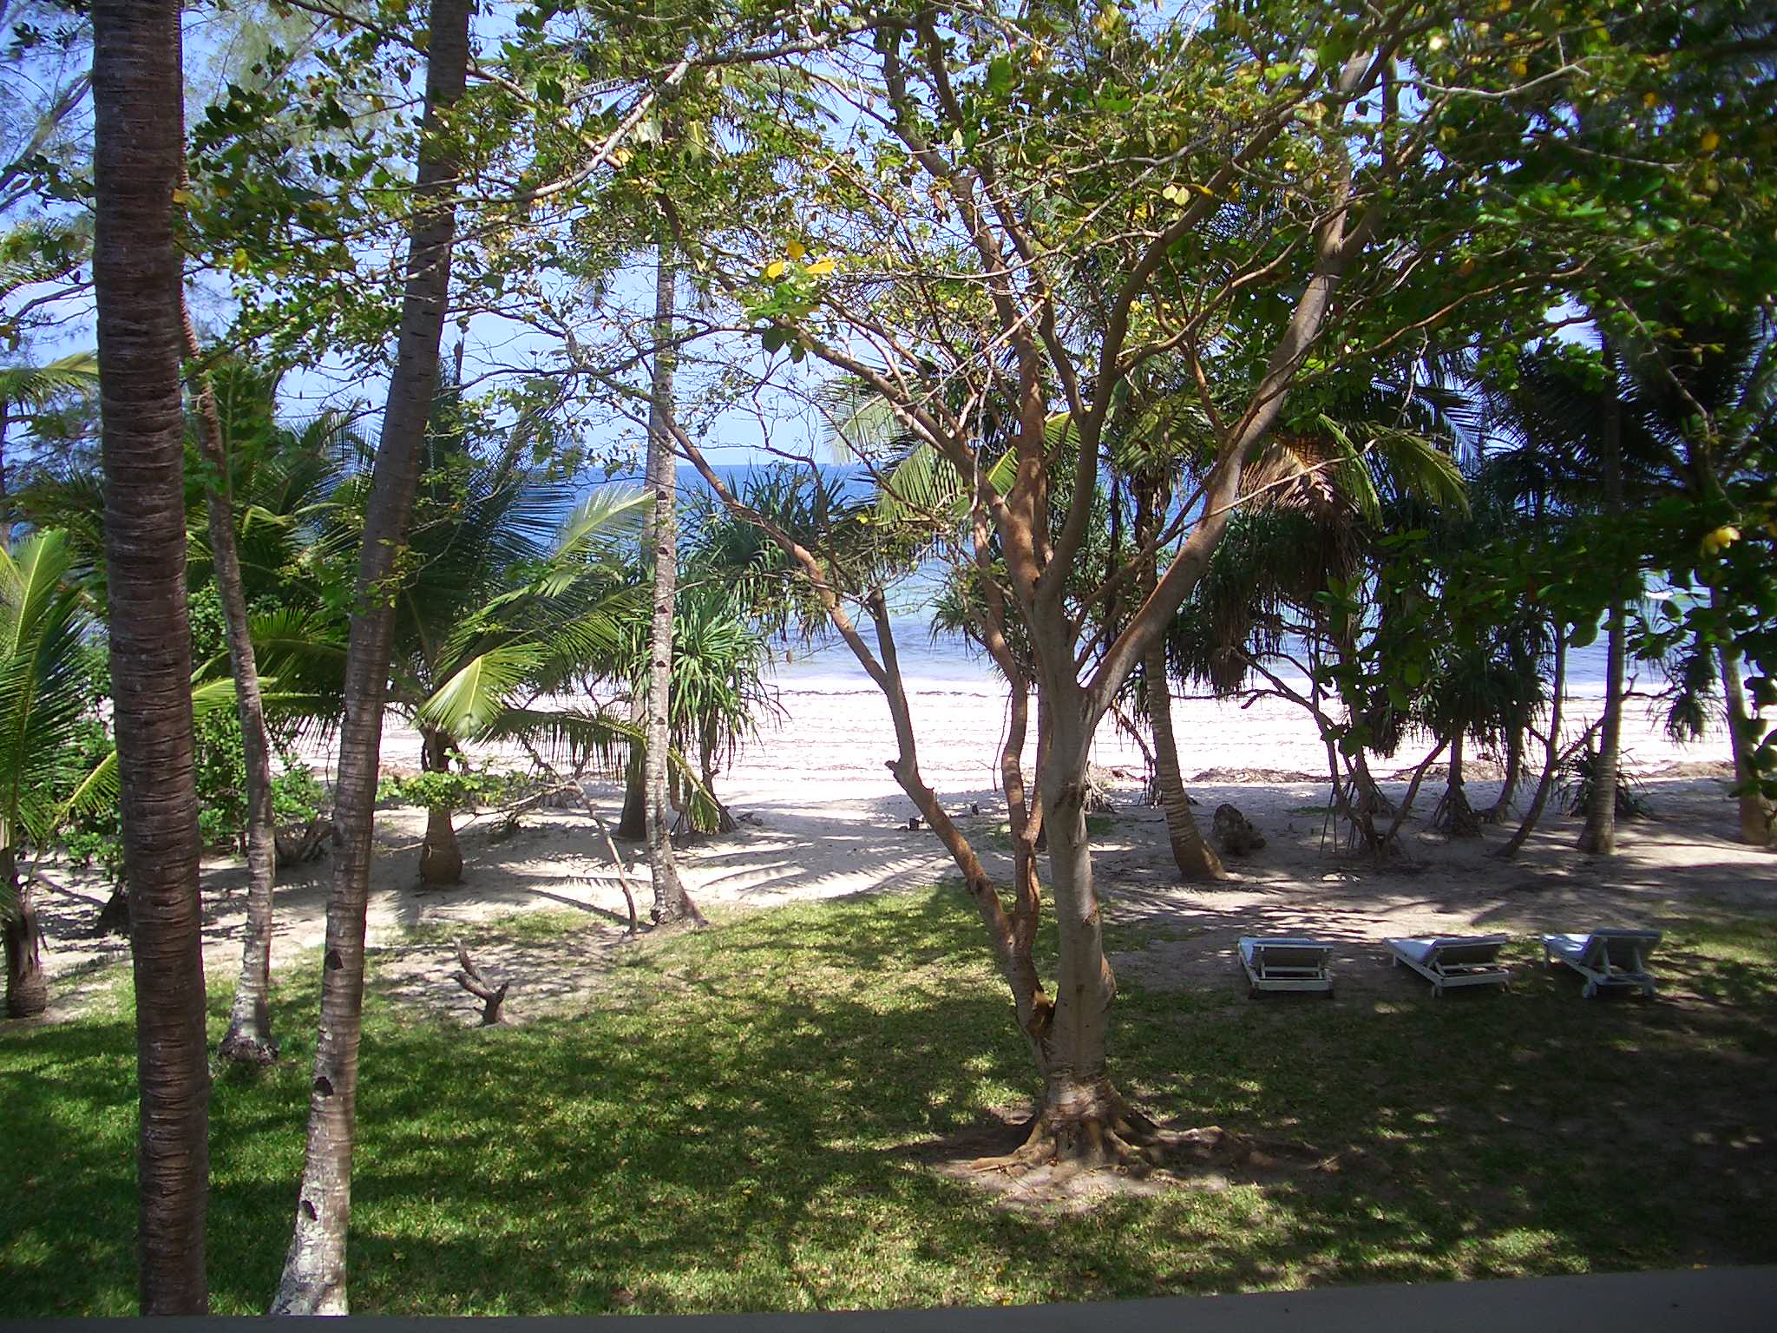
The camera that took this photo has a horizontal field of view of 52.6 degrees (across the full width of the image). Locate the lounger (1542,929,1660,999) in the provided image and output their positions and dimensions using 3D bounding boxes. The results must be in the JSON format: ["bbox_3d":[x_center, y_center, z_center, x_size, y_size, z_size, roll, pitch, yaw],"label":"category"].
[{"bbox_3d":[6.804,2.689,17.247,0.640,0.580,1.850,1,2,9],"label":"lounger"}]

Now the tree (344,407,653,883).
[{"bbox_3d":[-4.710,-0.274,21.892,3.670,5.706,3.500,-1,7,-12],"label":"tree"}]

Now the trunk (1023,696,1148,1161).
[{"bbox_3d":[1.366,1.797,12.516,0.865,3.204,0.750,1,7,6],"label":"trunk"}]

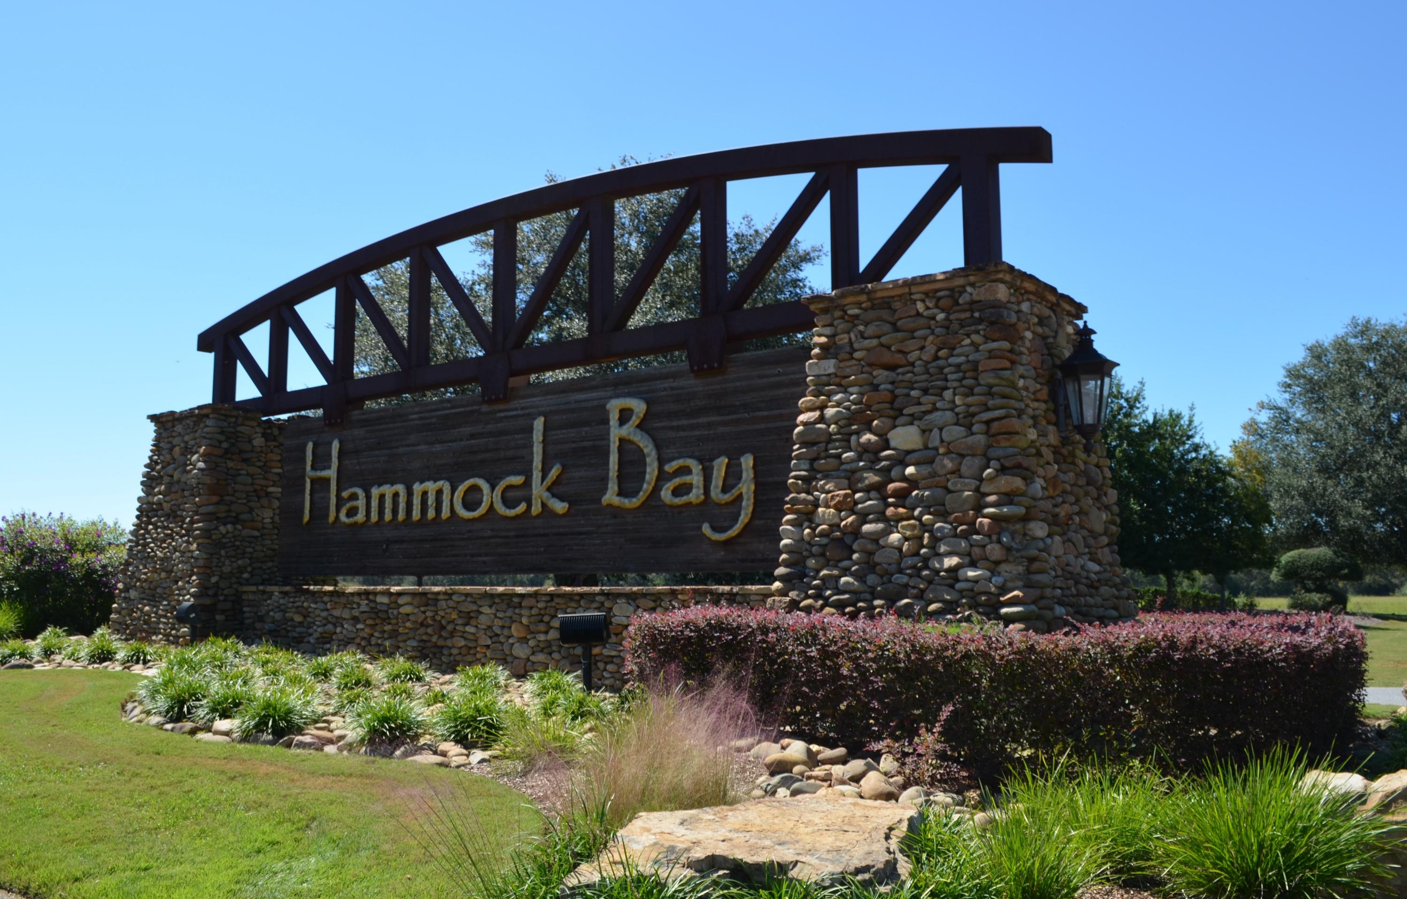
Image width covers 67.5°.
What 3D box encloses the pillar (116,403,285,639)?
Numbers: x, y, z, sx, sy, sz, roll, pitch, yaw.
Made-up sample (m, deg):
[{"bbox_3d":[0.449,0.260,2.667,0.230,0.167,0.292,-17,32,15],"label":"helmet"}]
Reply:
[{"bbox_3d":[-5.868,0.983,13.237,1.914,2.766,2.080,-5,-9,36],"label":"pillar"}]

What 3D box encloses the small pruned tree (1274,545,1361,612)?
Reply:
[{"bbox_3d":[23.384,4.966,40.000,3.299,2.546,3.134,-4,-9,30],"label":"small pruned tree"}]

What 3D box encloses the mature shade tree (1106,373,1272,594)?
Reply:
[{"bbox_3d":[18.576,1.668,41.000,7.148,9.026,7.148,-3,-8,24],"label":"mature shade tree"}]

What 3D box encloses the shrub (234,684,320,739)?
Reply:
[{"bbox_3d":[-2.957,1.816,7.300,0.587,0.381,0.587,3,-8,-21],"label":"shrub"}]

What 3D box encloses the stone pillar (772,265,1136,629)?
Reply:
[{"bbox_3d":[1.838,0.253,7.604,2.018,2.683,2.122,-5,-9,36],"label":"stone pillar"}]

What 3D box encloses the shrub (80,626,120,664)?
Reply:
[{"bbox_3d":[-6.437,2.086,11.200,0.421,0.397,0.421,4,-8,-29],"label":"shrub"}]

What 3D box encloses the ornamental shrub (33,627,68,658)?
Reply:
[{"bbox_3d":[-7.317,2.167,11.800,0.382,0.357,0.382,5,-9,-31],"label":"ornamental shrub"}]

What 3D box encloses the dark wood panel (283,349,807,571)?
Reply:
[{"bbox_3d":[-1.973,0.317,10.527,7.883,1.851,0.130,-5,-9,36],"label":"dark wood panel"}]

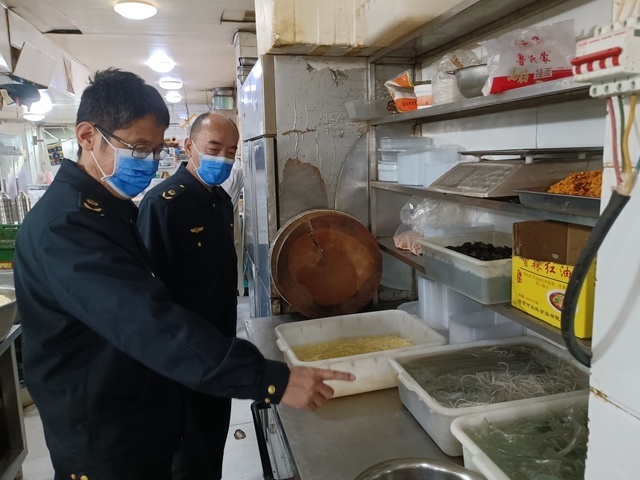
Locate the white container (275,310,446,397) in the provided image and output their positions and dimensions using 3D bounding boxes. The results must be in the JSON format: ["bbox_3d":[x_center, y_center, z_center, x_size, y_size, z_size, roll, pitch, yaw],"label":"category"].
[{"bbox_3d":[0.114,0.350,1.554,0.460,0.129,0.335,-5,10,-16],"label":"white container"}]

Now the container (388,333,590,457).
[{"bbox_3d":[0.447,0.390,1.264,0.460,0.129,0.335,-5,10,-15],"label":"container"}]

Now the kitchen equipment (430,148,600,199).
[{"bbox_3d":[0.553,-0.203,1.506,0.315,0.122,0.352,-4,10,-13],"label":"kitchen equipment"}]

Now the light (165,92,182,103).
[{"bbox_3d":[-2.870,-2.786,9.779,0.330,0.100,0.330,-5,10,-15],"label":"light"}]

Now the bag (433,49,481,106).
[{"bbox_3d":[0.441,-0.524,1.615,0.165,0.180,0.150,1,10,15],"label":"bag"}]

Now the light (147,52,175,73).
[{"bbox_3d":[-1.979,-2.191,6.214,0.335,0.100,0.335,-5,10,-16],"label":"light"}]

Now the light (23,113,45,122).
[{"bbox_3d":[-5.042,-2.151,8.800,0.390,0.110,0.390,-7,11,-28],"label":"light"}]

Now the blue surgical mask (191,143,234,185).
[{"bbox_3d":[-0.327,-0.225,1.540,0.130,0.107,0.080,-10,33,-38],"label":"blue surgical mask"}]

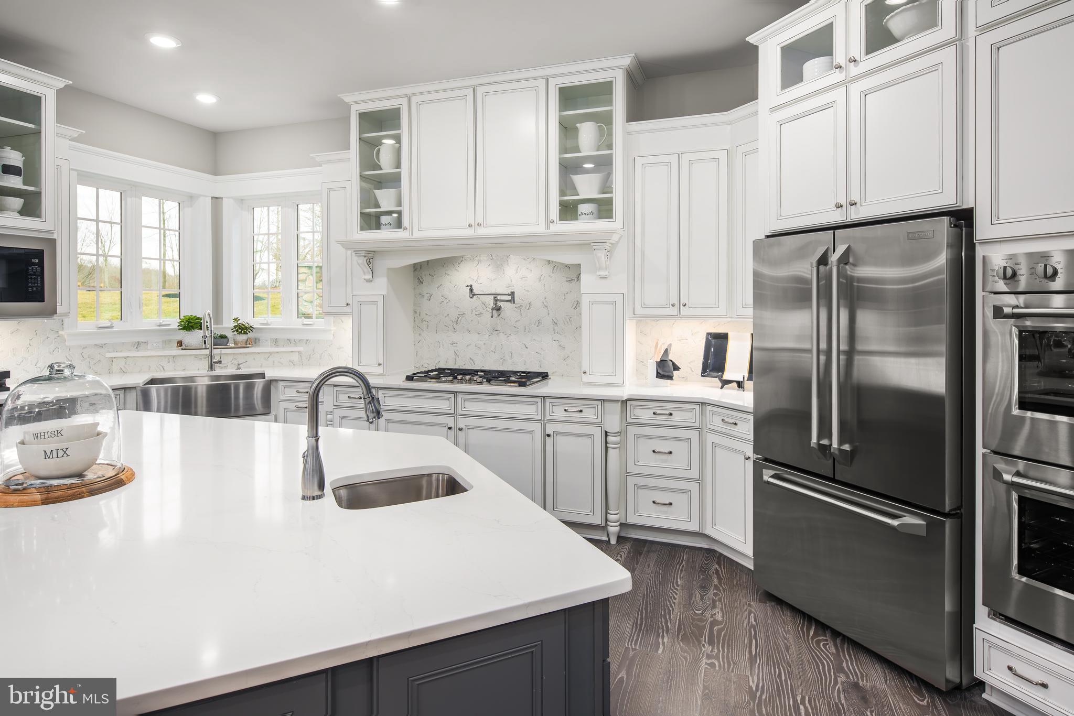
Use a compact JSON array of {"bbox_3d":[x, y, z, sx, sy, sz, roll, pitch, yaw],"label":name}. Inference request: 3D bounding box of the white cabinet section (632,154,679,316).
[{"bbox_3d":[0.847,-0.824,3.935,0.286,1.062,0.330,1,3,18],"label":"white cabinet section"}]

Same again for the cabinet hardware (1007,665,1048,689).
[{"bbox_3d":[1.663,1.087,1.931,0.030,0.021,0.118,-2,3,-27],"label":"cabinet hardware"}]

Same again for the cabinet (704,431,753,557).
[{"bbox_3d":[1.304,0.751,3.321,0.500,0.620,0.365,-1,3,-25],"label":"cabinet"}]

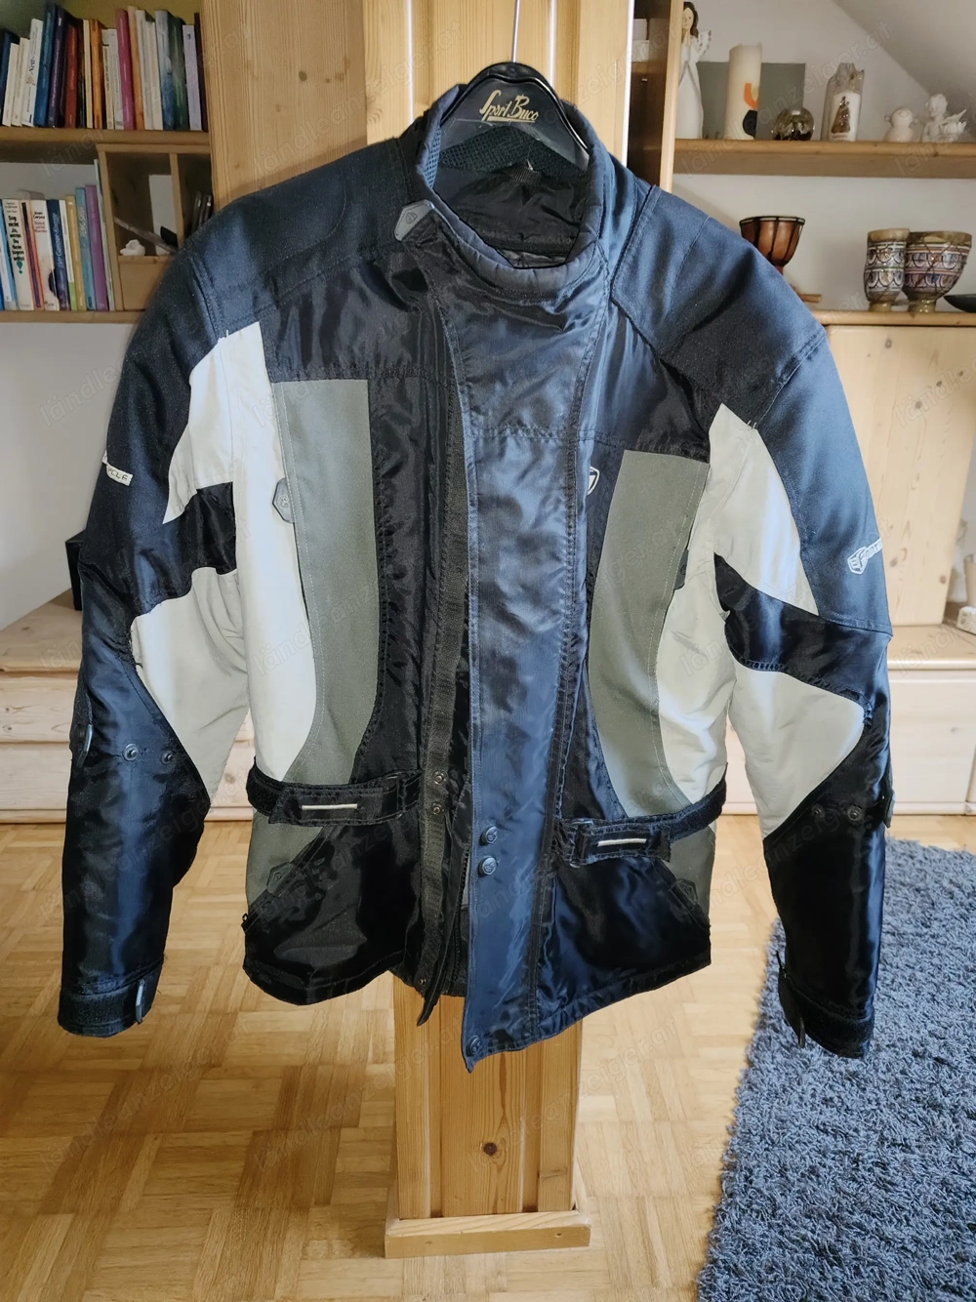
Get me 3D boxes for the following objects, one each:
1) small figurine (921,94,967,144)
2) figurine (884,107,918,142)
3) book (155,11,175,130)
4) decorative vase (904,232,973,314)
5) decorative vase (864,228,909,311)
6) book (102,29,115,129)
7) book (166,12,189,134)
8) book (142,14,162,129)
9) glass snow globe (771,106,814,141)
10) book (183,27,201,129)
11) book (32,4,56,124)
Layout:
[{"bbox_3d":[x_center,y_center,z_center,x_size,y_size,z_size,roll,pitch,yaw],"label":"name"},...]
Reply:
[{"bbox_3d":[1.034,-1.190,2.041,0.075,0.120,0.060,17,25,40],"label":"small figurine"},{"bbox_3d":[0.878,-1.110,1.921,0.068,0.080,0.062,5,19,12],"label":"figurine"},{"bbox_3d":[-0.675,-1.232,1.953,0.024,0.216,0.140,1,18,-2],"label":"book"},{"bbox_3d":[0.999,-0.851,2.049,0.158,0.165,0.158,0,18,0],"label":"decorative vase"},{"bbox_3d":[0.962,-0.916,2.193,0.111,0.184,0.111,0,18,-1],"label":"decorative vase"},{"bbox_3d":[-0.787,-1.197,1.919,0.013,0.179,0.115,3,19,-3],"label":"book"},{"bbox_3d":[-0.646,-1.228,1.955,0.028,0.210,0.140,2,18,-2],"label":"book"},{"bbox_3d":[-0.691,-1.208,1.923,0.018,0.198,0.122,1,19,-2],"label":"book"},{"bbox_3d":[0.690,-1.175,2.034,0.085,0.089,0.085,0,19,-2],"label":"glass snow globe"},{"bbox_3d":[-0.614,-1.204,1.927,0.024,0.190,0.122,1,19,-2],"label":"book"},{"bbox_3d":[-0.875,-1.175,1.848,0.023,0.218,0.145,13,17,-6],"label":"book"}]

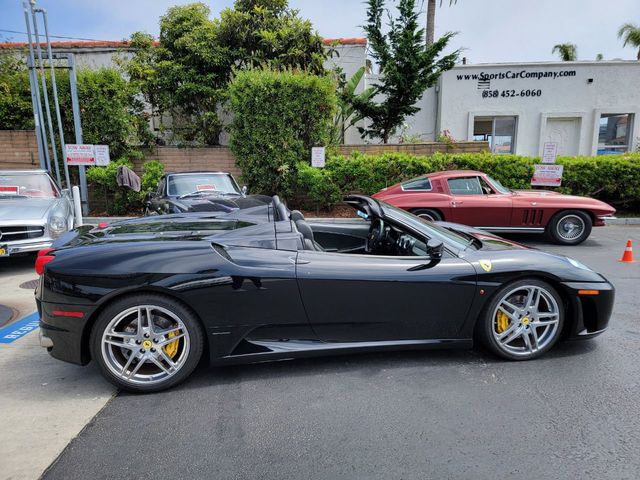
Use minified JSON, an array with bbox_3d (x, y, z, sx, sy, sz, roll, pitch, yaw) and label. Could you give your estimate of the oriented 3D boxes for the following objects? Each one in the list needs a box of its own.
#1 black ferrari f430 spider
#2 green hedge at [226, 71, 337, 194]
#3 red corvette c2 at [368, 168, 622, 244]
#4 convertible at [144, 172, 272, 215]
[{"bbox_3d":[0.140,0.195,3.870,4.500,1.190,1.930,-2,10,-9],"label":"black ferrari f430 spider"},{"bbox_3d":[-0.932,-2.315,10.965,2.600,3.400,1.400,0,10,0],"label":"green hedge"},{"bbox_3d":[3.064,-0.678,8.531,4.440,1.270,1.770,1,10,8],"label":"red corvette c2"},{"bbox_3d":[-2.176,-0.609,8.268,1.720,1.270,4.350,-6,11,-27],"label":"convertible"}]

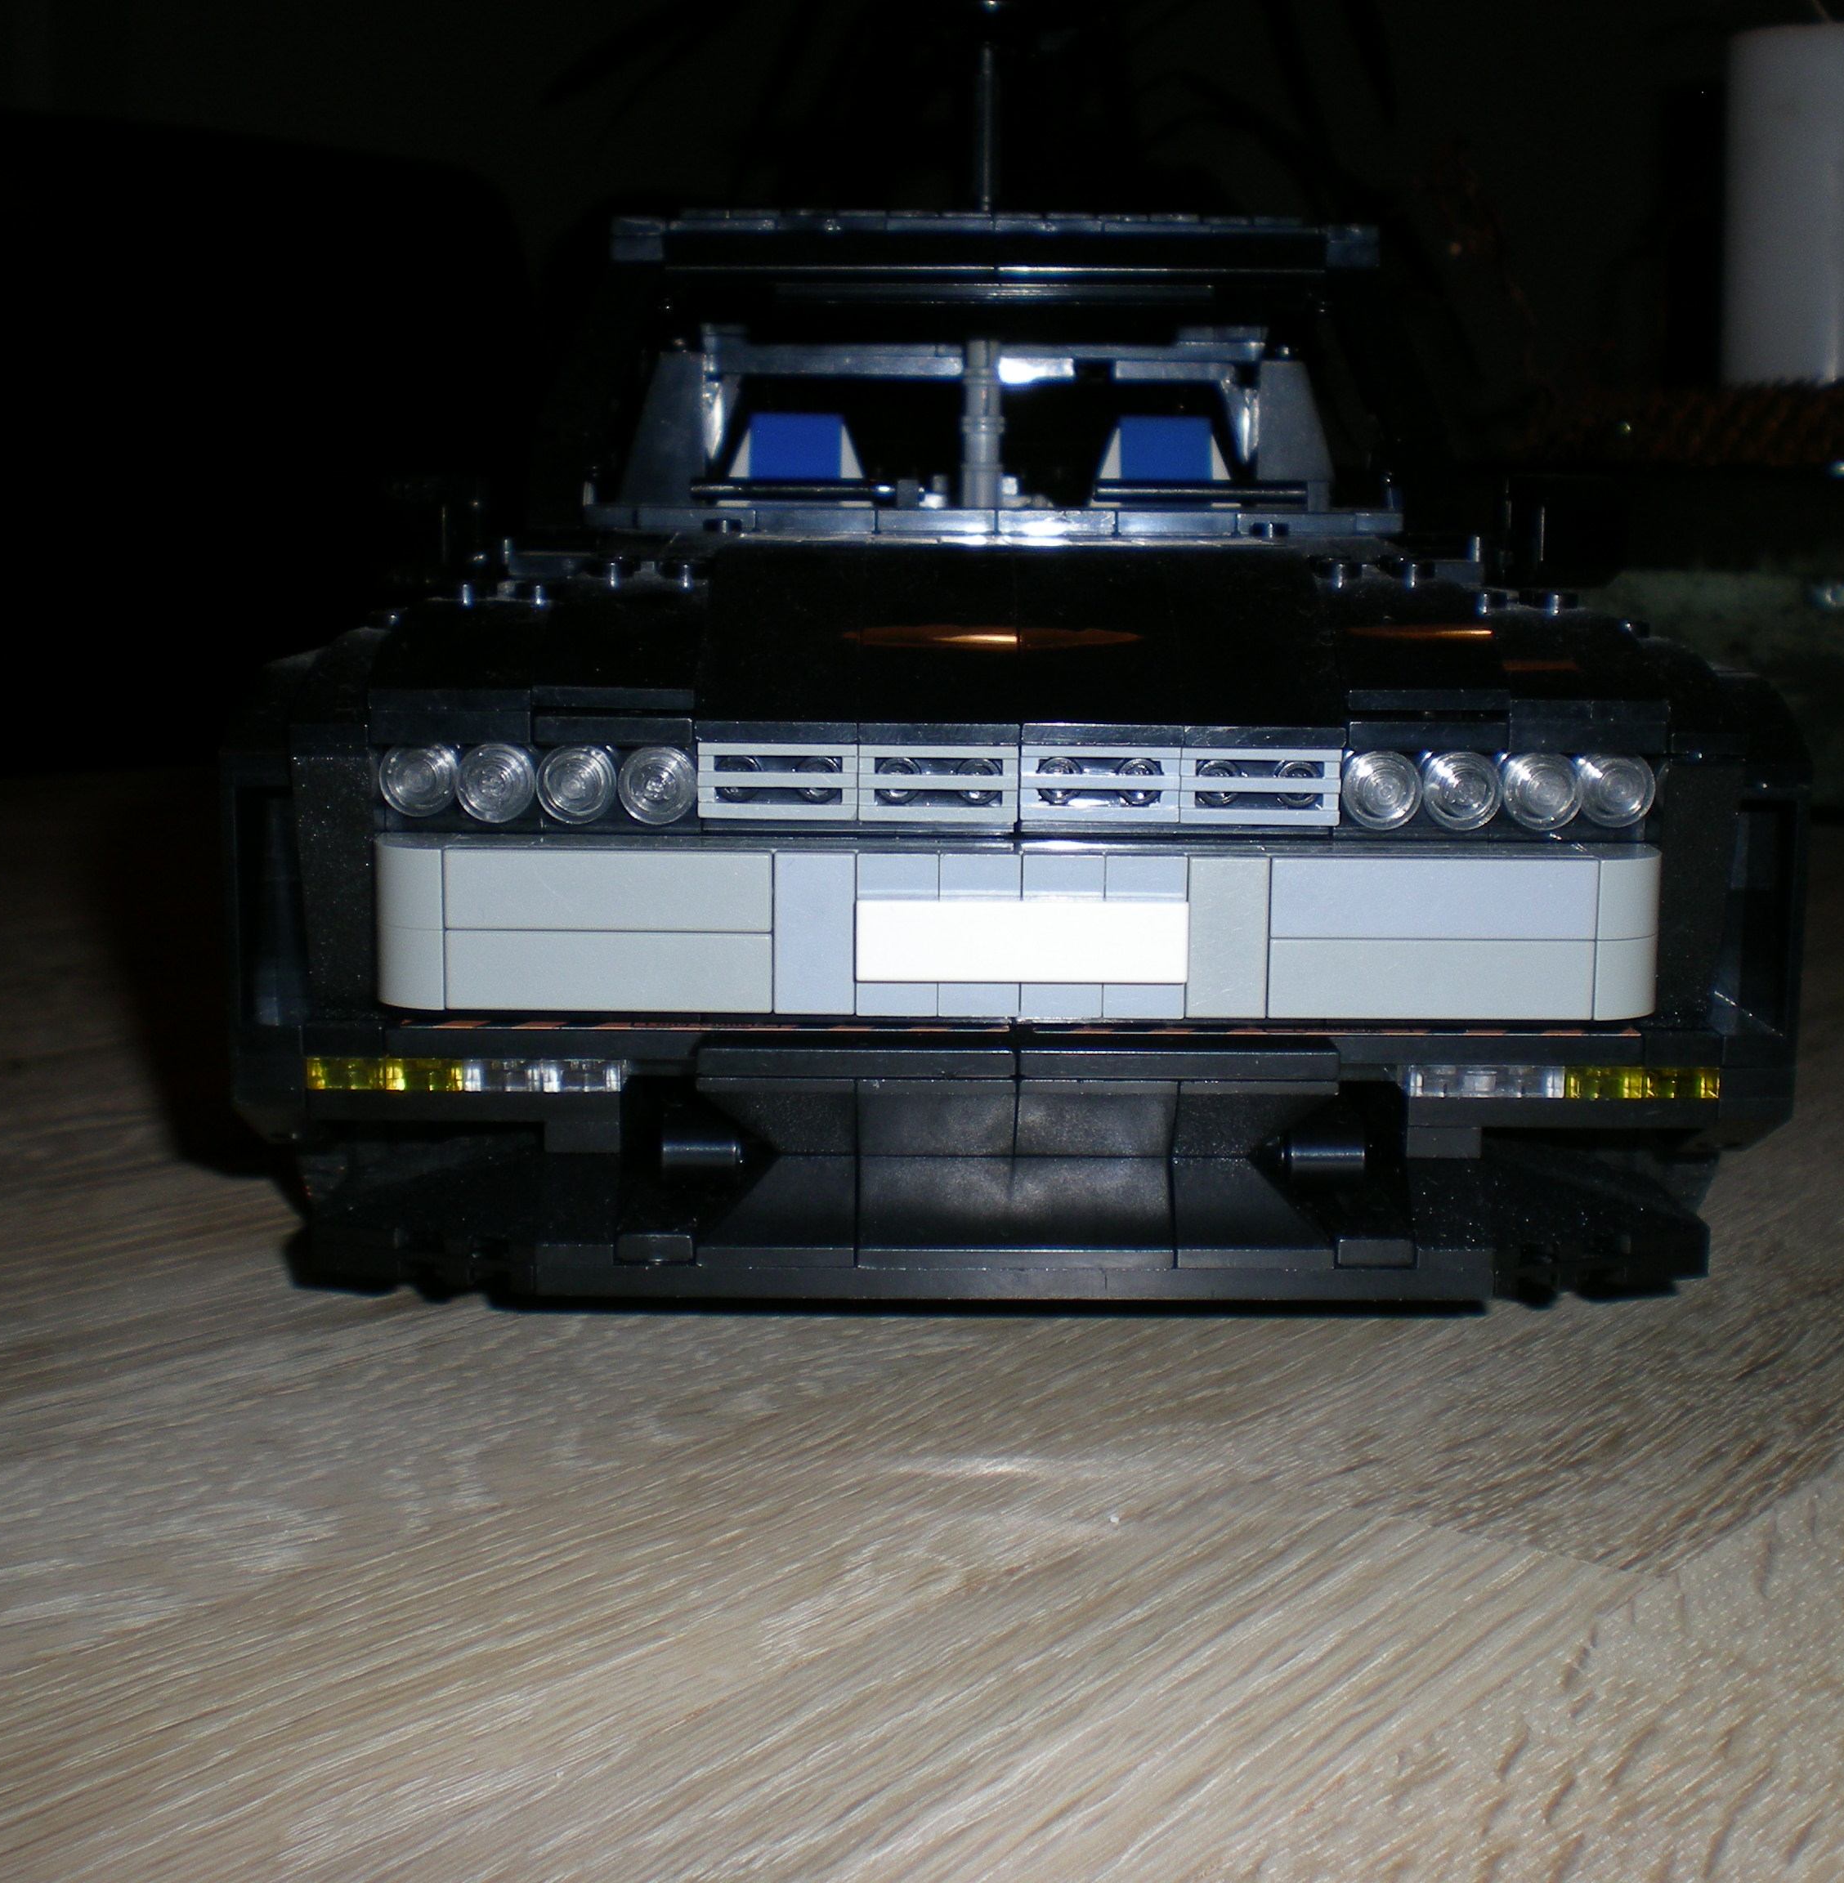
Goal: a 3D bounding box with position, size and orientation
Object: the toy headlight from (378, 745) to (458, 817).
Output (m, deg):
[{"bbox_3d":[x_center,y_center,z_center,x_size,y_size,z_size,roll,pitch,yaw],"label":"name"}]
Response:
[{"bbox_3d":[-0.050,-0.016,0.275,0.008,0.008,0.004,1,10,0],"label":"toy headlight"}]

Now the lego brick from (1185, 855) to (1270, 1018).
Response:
[{"bbox_3d":[0.030,-0.001,0.269,0.008,0.016,0.003,1,10,0],"label":"lego brick"}]

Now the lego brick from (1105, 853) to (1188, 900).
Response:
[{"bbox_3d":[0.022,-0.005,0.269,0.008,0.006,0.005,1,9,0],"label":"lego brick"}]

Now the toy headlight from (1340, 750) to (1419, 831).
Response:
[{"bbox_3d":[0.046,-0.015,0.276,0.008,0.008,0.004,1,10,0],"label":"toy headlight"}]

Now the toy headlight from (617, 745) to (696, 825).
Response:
[{"bbox_3d":[-0.026,-0.016,0.275,0.008,0.008,0.005,1,9,0],"label":"toy headlight"}]

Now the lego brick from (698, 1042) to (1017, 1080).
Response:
[{"bbox_3d":[-0.006,0.011,0.281,0.032,0.003,0.009,1,9,0],"label":"lego brick"}]

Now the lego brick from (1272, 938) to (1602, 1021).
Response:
[{"bbox_3d":[0.050,0.004,0.270,0.032,0.008,0.003,1,10,0],"label":"lego brick"}]

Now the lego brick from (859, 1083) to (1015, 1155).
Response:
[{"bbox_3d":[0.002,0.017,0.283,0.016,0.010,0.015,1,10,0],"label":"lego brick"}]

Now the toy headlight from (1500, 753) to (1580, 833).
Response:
[{"bbox_3d":[0.062,-0.015,0.276,0.008,0.008,0.005,1,9,0],"label":"toy headlight"}]

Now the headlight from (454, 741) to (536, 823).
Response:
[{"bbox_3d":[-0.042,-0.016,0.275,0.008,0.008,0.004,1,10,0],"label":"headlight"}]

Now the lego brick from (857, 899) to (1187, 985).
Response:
[{"bbox_3d":[0.010,0.000,0.266,0.032,0.008,0.003,1,10,0],"label":"lego brick"}]

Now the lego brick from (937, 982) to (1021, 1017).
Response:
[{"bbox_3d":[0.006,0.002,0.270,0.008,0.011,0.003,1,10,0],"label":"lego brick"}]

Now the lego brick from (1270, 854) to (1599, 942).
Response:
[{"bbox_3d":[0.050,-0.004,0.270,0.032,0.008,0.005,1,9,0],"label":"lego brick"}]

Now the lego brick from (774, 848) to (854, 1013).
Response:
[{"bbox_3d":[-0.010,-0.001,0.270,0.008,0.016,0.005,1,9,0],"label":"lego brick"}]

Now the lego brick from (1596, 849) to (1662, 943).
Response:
[{"bbox_3d":[0.070,-0.005,0.272,0.008,0.008,0.009,1,9,0],"label":"lego brick"}]

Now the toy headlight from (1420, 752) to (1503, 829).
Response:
[{"bbox_3d":[0.054,-0.015,0.276,0.008,0.008,0.005,1,9,0],"label":"toy headlight"}]

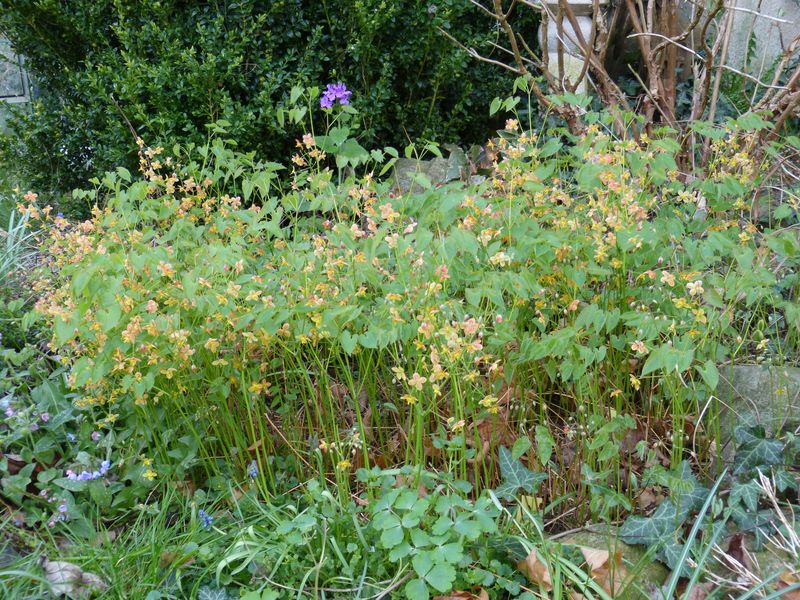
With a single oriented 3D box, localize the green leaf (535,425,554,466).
[{"bbox_3d":[0.198,0.199,1.330,0.025,0.056,0.012,-5,18,8],"label":"green leaf"}]

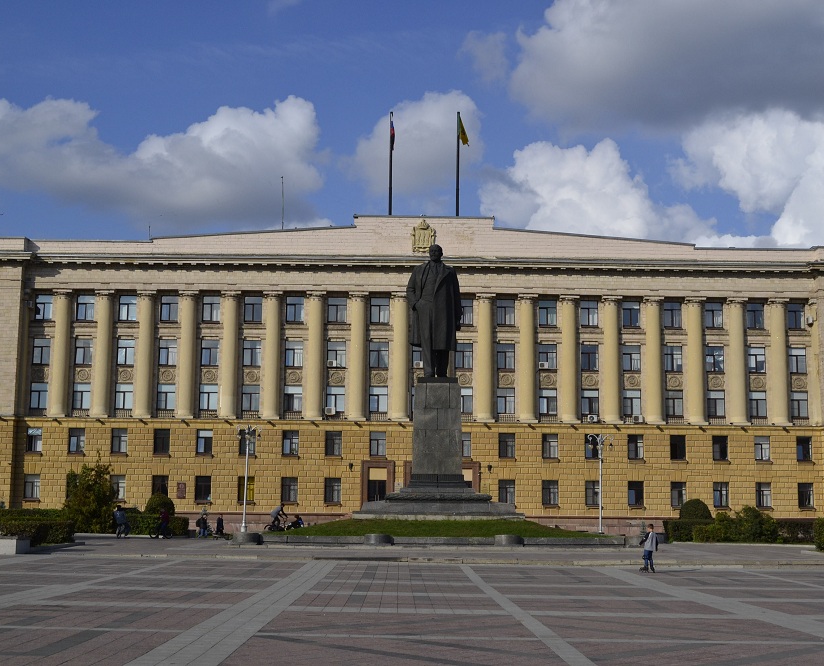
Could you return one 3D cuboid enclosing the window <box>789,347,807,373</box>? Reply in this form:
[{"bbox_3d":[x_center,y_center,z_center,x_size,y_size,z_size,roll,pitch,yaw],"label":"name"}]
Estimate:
[{"bbox_3d":[33.687,2.439,101.777,1.455,2.208,0.200,1,-8,-1],"label":"window"}]

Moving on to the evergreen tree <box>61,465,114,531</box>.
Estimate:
[{"bbox_3d":[-22.123,11.284,80.000,3.600,4.870,3.400,1,-8,-1],"label":"evergreen tree"}]

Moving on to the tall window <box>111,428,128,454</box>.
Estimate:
[{"bbox_3d":[-23.746,8.813,94.901,1.420,2.100,0.250,1,-8,-1],"label":"tall window"}]

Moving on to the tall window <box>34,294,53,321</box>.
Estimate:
[{"bbox_3d":[-32.222,-2.234,102.183,1.474,2.311,0.250,1,-8,-1],"label":"tall window"}]

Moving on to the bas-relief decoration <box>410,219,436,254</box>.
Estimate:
[{"bbox_3d":[0.985,-8.052,97.306,2.100,2.850,0.300,1,-8,-1],"label":"bas-relief decoration"}]

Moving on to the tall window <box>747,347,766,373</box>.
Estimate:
[{"bbox_3d":[30.100,2.395,101.734,1.463,2.189,0.200,1,-8,-1],"label":"tall window"}]

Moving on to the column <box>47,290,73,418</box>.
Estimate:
[{"bbox_3d":[-29.479,1.697,97.866,1.570,10.748,1.550,0,-8,0],"label":"column"}]

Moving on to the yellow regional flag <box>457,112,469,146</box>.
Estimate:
[{"bbox_3d":[4.758,-18.756,107.750,1.017,3.159,0.500,1,-8,-1],"label":"yellow regional flag"}]

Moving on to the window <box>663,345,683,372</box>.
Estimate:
[{"bbox_3d":[22.210,2.239,98.973,1.479,2.204,0.250,0,-8,0],"label":"window"}]

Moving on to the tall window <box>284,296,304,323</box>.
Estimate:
[{"bbox_3d":[-10.154,-2.039,101.824,1.569,2.239,0.200,1,-8,-1],"label":"tall window"}]

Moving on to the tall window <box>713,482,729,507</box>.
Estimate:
[{"bbox_3d":[26.316,13.772,99.174,1.272,2.014,0.200,1,-8,-1],"label":"tall window"}]

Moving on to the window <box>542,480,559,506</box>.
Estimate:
[{"bbox_3d":[11.511,13.280,96.713,1.311,2.030,0.250,0,-8,0],"label":"window"}]

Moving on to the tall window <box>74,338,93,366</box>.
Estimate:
[{"bbox_3d":[-27.133,1.582,96.620,1.520,2.200,0.250,1,-8,-1],"label":"tall window"}]

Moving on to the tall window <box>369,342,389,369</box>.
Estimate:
[{"bbox_3d":[-2.874,1.927,102.171,1.510,2.260,0.250,1,-8,-1],"label":"tall window"}]

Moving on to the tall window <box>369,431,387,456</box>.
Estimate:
[{"bbox_3d":[-2.872,9.545,100.144,1.340,2.060,0.250,1,-8,-1],"label":"tall window"}]

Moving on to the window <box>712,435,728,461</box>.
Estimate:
[{"bbox_3d":[26.590,9.963,100.420,1.340,2.060,0.250,1,-8,-1],"label":"window"}]

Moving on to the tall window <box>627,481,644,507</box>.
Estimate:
[{"bbox_3d":[18.193,13.062,94.730,1.312,2.007,0.250,1,-8,-1],"label":"tall window"}]

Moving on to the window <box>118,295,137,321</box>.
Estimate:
[{"bbox_3d":[-23.035,-1.958,94.669,1.412,2.097,0.250,1,-8,0],"label":"window"}]

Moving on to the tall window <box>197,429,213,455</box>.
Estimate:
[{"bbox_3d":[-17.754,9.310,100.071,1.352,2.139,0.250,1,-8,-1],"label":"tall window"}]

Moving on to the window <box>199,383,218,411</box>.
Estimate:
[{"bbox_3d":[-17.646,5.621,101.472,1.510,2.260,0.250,1,-8,-1],"label":"window"}]

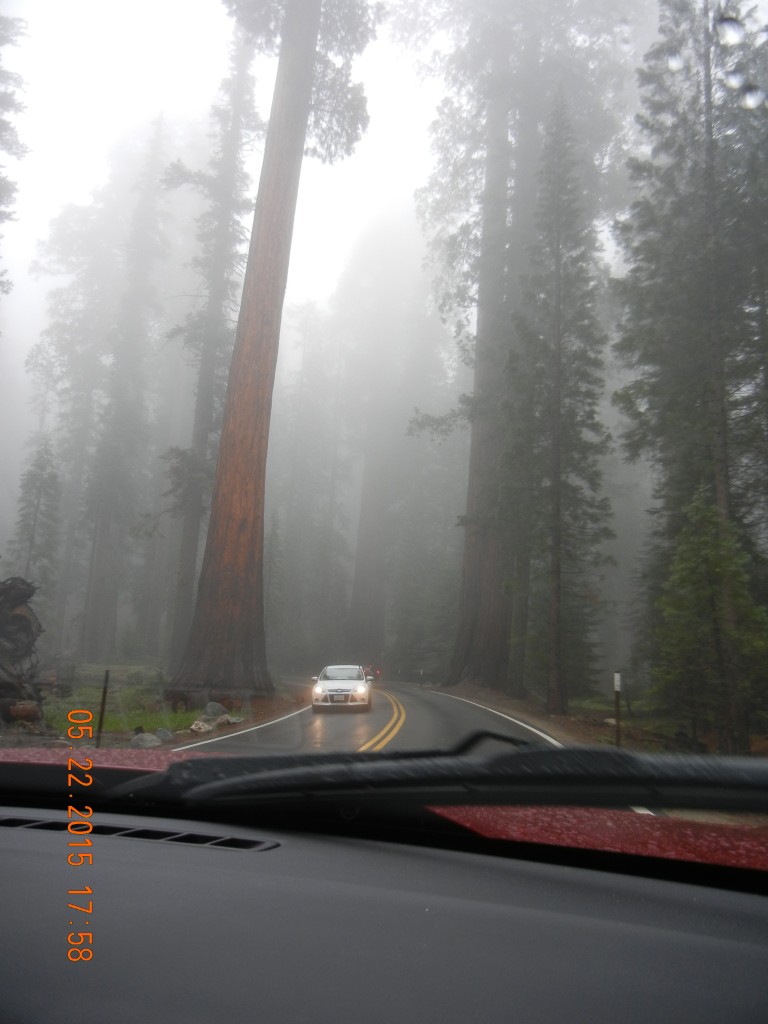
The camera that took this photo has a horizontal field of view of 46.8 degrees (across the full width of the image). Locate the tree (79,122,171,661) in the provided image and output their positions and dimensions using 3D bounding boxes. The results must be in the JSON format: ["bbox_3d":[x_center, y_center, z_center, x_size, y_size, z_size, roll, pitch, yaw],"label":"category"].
[{"bbox_3d":[-26.559,-14.630,96.187,8.800,61.300,8.800,3,-11,0],"label":"tree"}]

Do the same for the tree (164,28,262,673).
[{"bbox_3d":[-14.548,-15.269,74.347,7.300,57.350,7.300,3,-11,0],"label":"tree"}]

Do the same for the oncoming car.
[{"bbox_3d":[-1.360,5.830,29.500,1.850,1.470,4.450,1,-11,1],"label":"oncoming car"}]

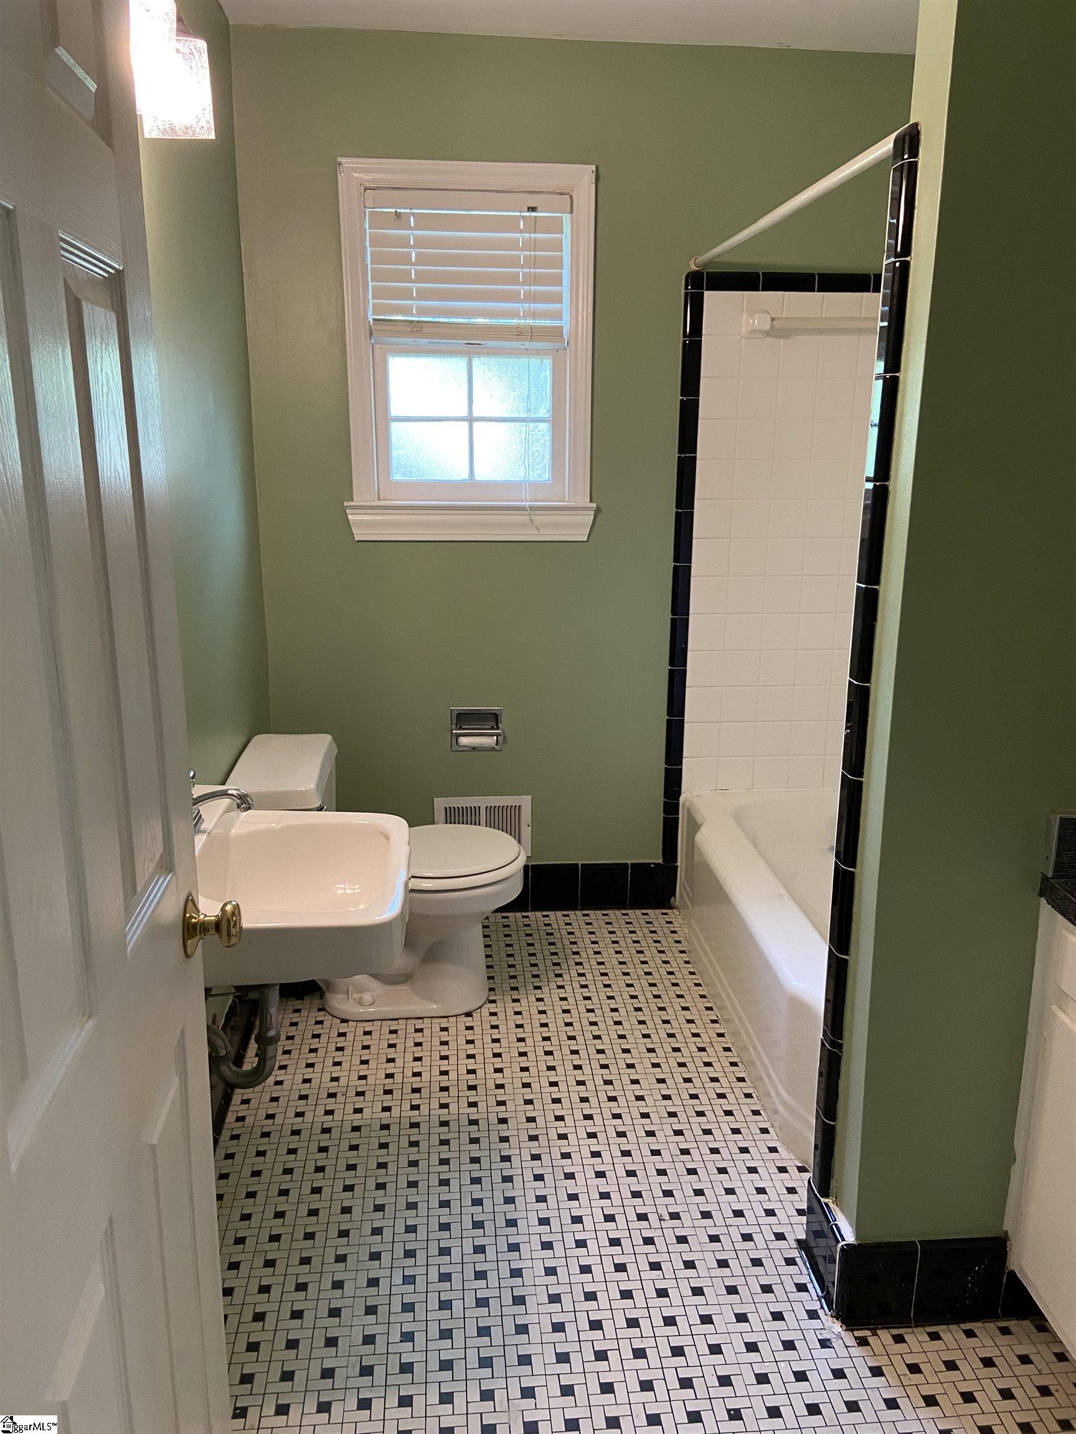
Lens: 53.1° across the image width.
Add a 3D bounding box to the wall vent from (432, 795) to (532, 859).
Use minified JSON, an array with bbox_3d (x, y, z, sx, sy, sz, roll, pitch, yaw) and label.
[{"bbox_3d":[-0.167,0.341,3.298,0.297,0.196,0.014,-1,15,-5],"label":"wall vent"}]

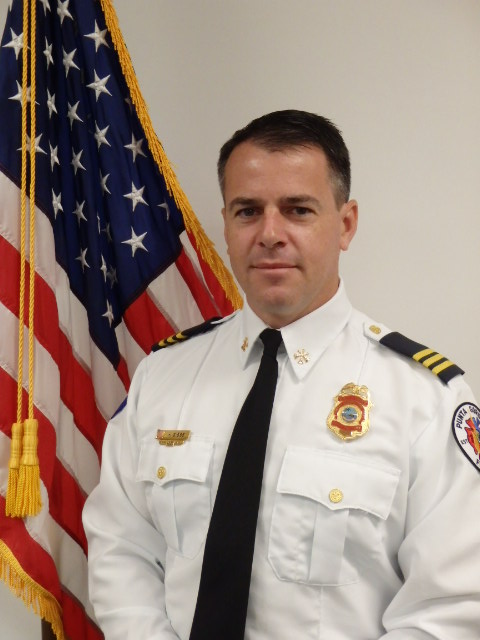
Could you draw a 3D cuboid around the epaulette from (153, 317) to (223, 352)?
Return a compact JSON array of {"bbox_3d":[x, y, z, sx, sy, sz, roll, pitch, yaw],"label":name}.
[{"bbox_3d":[-0.071,0.021,1.080,0.094,0.023,0.053,-27,-16,22],"label":"epaulette"}]

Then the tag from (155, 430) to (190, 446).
[{"bbox_3d":[-0.085,0.149,1.000,0.059,0.020,0.006,3,-10,40],"label":"tag"}]

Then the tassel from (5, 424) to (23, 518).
[{"bbox_3d":[-0.332,0.221,1.170,0.031,0.138,0.030,0,0,0],"label":"tassel"}]

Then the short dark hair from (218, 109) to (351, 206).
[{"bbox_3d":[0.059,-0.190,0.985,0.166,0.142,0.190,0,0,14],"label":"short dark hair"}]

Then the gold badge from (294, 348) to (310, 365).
[{"bbox_3d":[0.073,0.043,0.925,0.019,0.019,0.005,2,-15,12],"label":"gold badge"}]

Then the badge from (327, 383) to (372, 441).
[{"bbox_3d":[0.123,0.103,0.895,0.050,0.067,0.010,2,-12,18],"label":"badge"}]

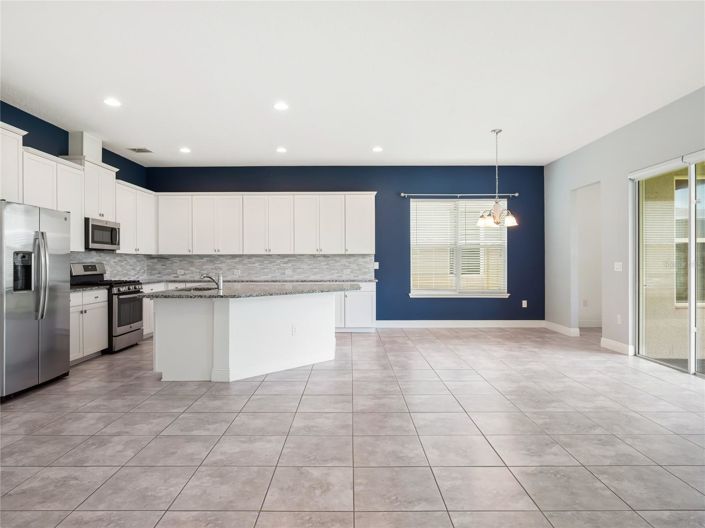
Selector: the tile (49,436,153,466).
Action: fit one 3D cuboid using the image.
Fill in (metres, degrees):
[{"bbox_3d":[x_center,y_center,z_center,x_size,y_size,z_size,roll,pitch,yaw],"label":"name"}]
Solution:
[{"bbox_3d":[-1.591,1.218,2.648,0.455,0.012,0.443,0,0,0],"label":"tile"}]

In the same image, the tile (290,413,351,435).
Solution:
[{"bbox_3d":[-0.225,1.225,3.117,0.458,0.010,0.445,0,0,0],"label":"tile"}]

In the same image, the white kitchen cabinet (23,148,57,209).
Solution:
[{"bbox_3d":[-3.740,-0.700,4.670,0.330,1.075,0.507,0,0,0],"label":"white kitchen cabinet"}]

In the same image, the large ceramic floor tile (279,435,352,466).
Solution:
[{"bbox_3d":[-0.226,1.215,2.655,0.460,0.010,0.436,0,0,0],"label":"large ceramic floor tile"}]

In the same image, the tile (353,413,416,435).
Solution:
[{"bbox_3d":[0.238,1.222,3.110,0.457,0.015,0.448,0,0,0],"label":"tile"}]

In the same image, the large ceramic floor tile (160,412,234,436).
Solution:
[{"bbox_3d":[-1.133,1.216,3.083,0.455,0.012,0.443,0,0,0],"label":"large ceramic floor tile"}]

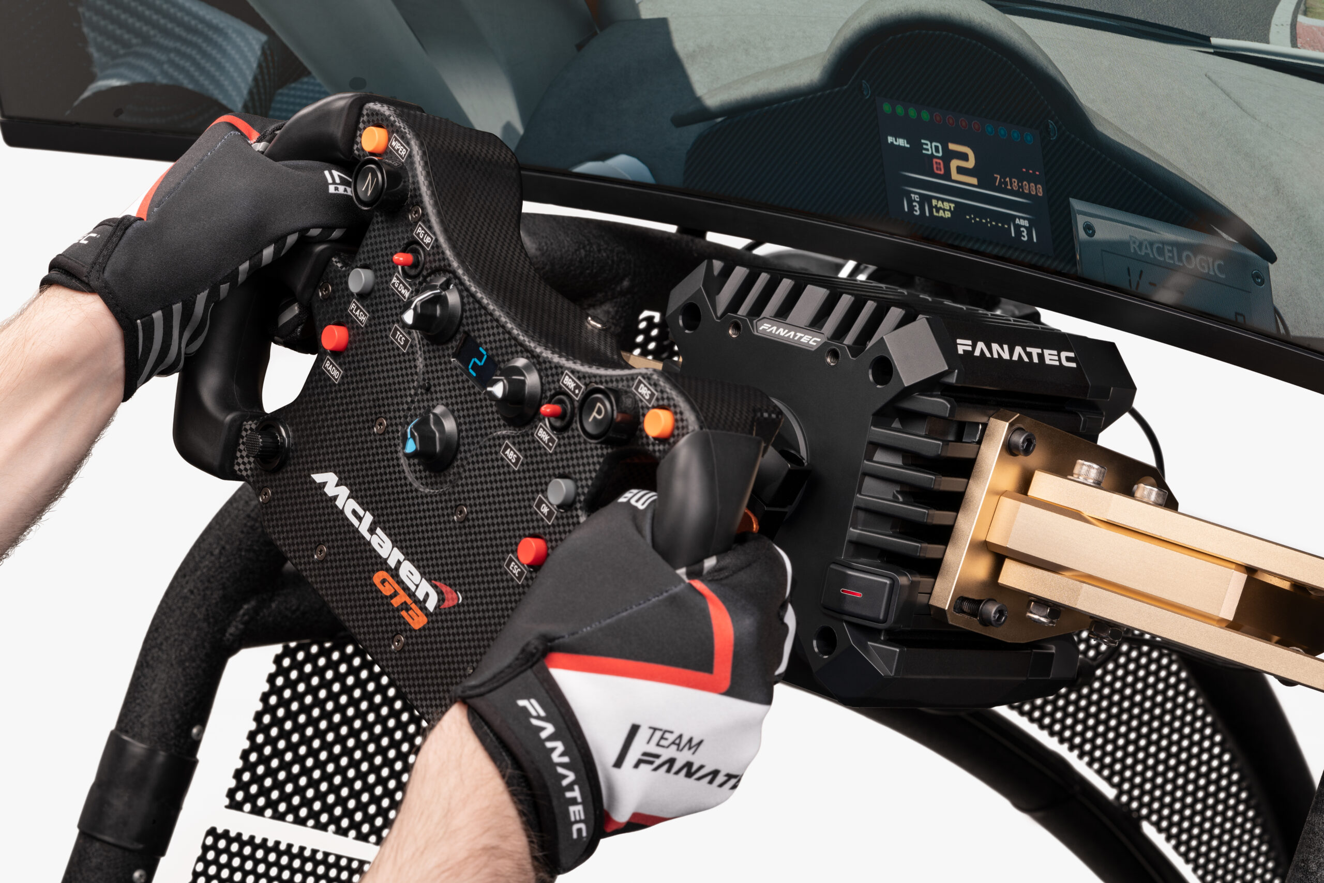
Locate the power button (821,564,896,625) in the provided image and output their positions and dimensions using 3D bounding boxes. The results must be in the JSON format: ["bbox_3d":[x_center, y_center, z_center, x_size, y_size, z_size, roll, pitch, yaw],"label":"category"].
[{"bbox_3d":[0.074,0.058,1.247,0.026,0.017,0.008,13,7,17],"label":"power button"}]

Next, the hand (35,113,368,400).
[{"bbox_3d":[-0.165,-0.070,1.231,0.082,0.100,0.140,38,40,26],"label":"hand"}]

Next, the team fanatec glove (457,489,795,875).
[{"bbox_3d":[-0.009,0.075,1.066,0.085,0.107,0.145,32,32,14],"label":"team fanatec glove"}]

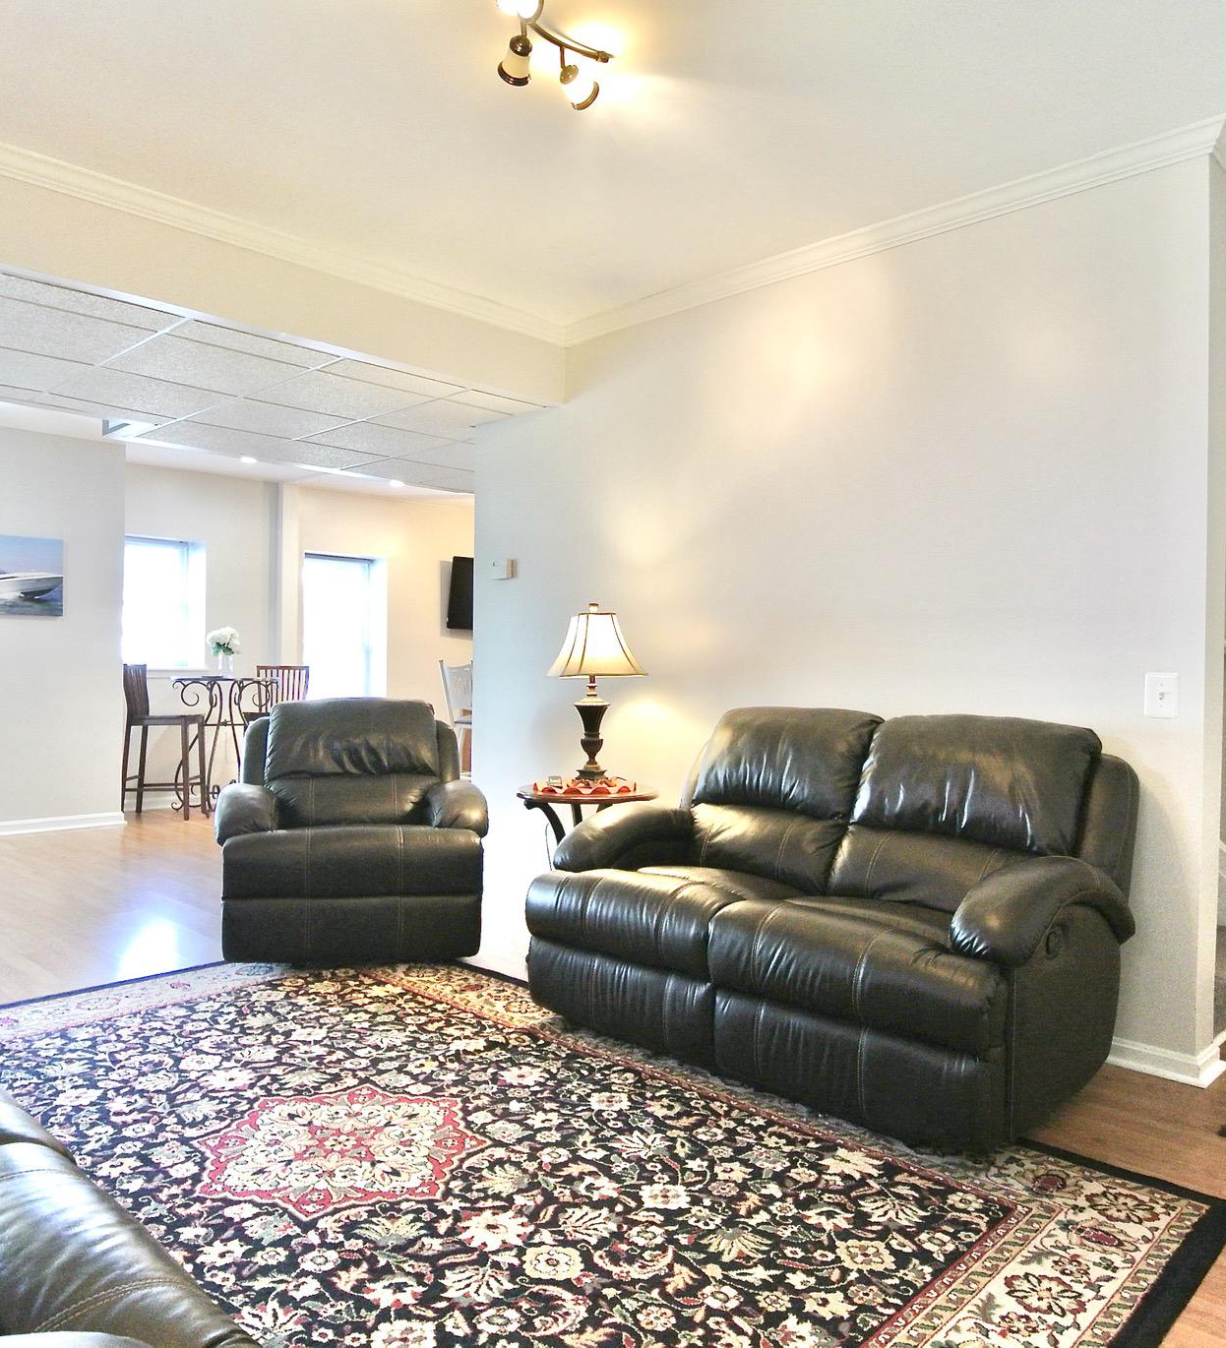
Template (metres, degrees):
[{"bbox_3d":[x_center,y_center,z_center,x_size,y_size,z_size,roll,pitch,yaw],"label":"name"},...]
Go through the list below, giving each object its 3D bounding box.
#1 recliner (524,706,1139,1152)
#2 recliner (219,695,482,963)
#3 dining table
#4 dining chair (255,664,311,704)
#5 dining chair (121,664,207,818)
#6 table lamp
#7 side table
[{"bbox_3d":[0.591,0.639,3.111,1.600,1.020,0.870,1,2,40],"label":"recliner"},{"bbox_3d":[-1.035,0.610,4.290,1.050,1.010,0.930,0,1,-5],"label":"recliner"},{"bbox_3d":[-2.885,0.528,7.520,0.860,1.010,0.860,0,1,-21],"label":"dining table"},{"bbox_3d":[-2.610,0.484,7.700,0.440,1.090,0.500,0,1,5],"label":"dining chair"},{"bbox_3d":[-3.275,0.490,7.340,0.500,1.090,0.440,0,1,-6],"label":"dining chair"},{"bbox_3d":[-0.082,0.091,4.180,0.390,0.760,0.390,0,1,-13],"label":"table lamp"},{"bbox_3d":[-0.095,0.803,4.106,0.580,0.640,0.580,2,2,44],"label":"side table"}]

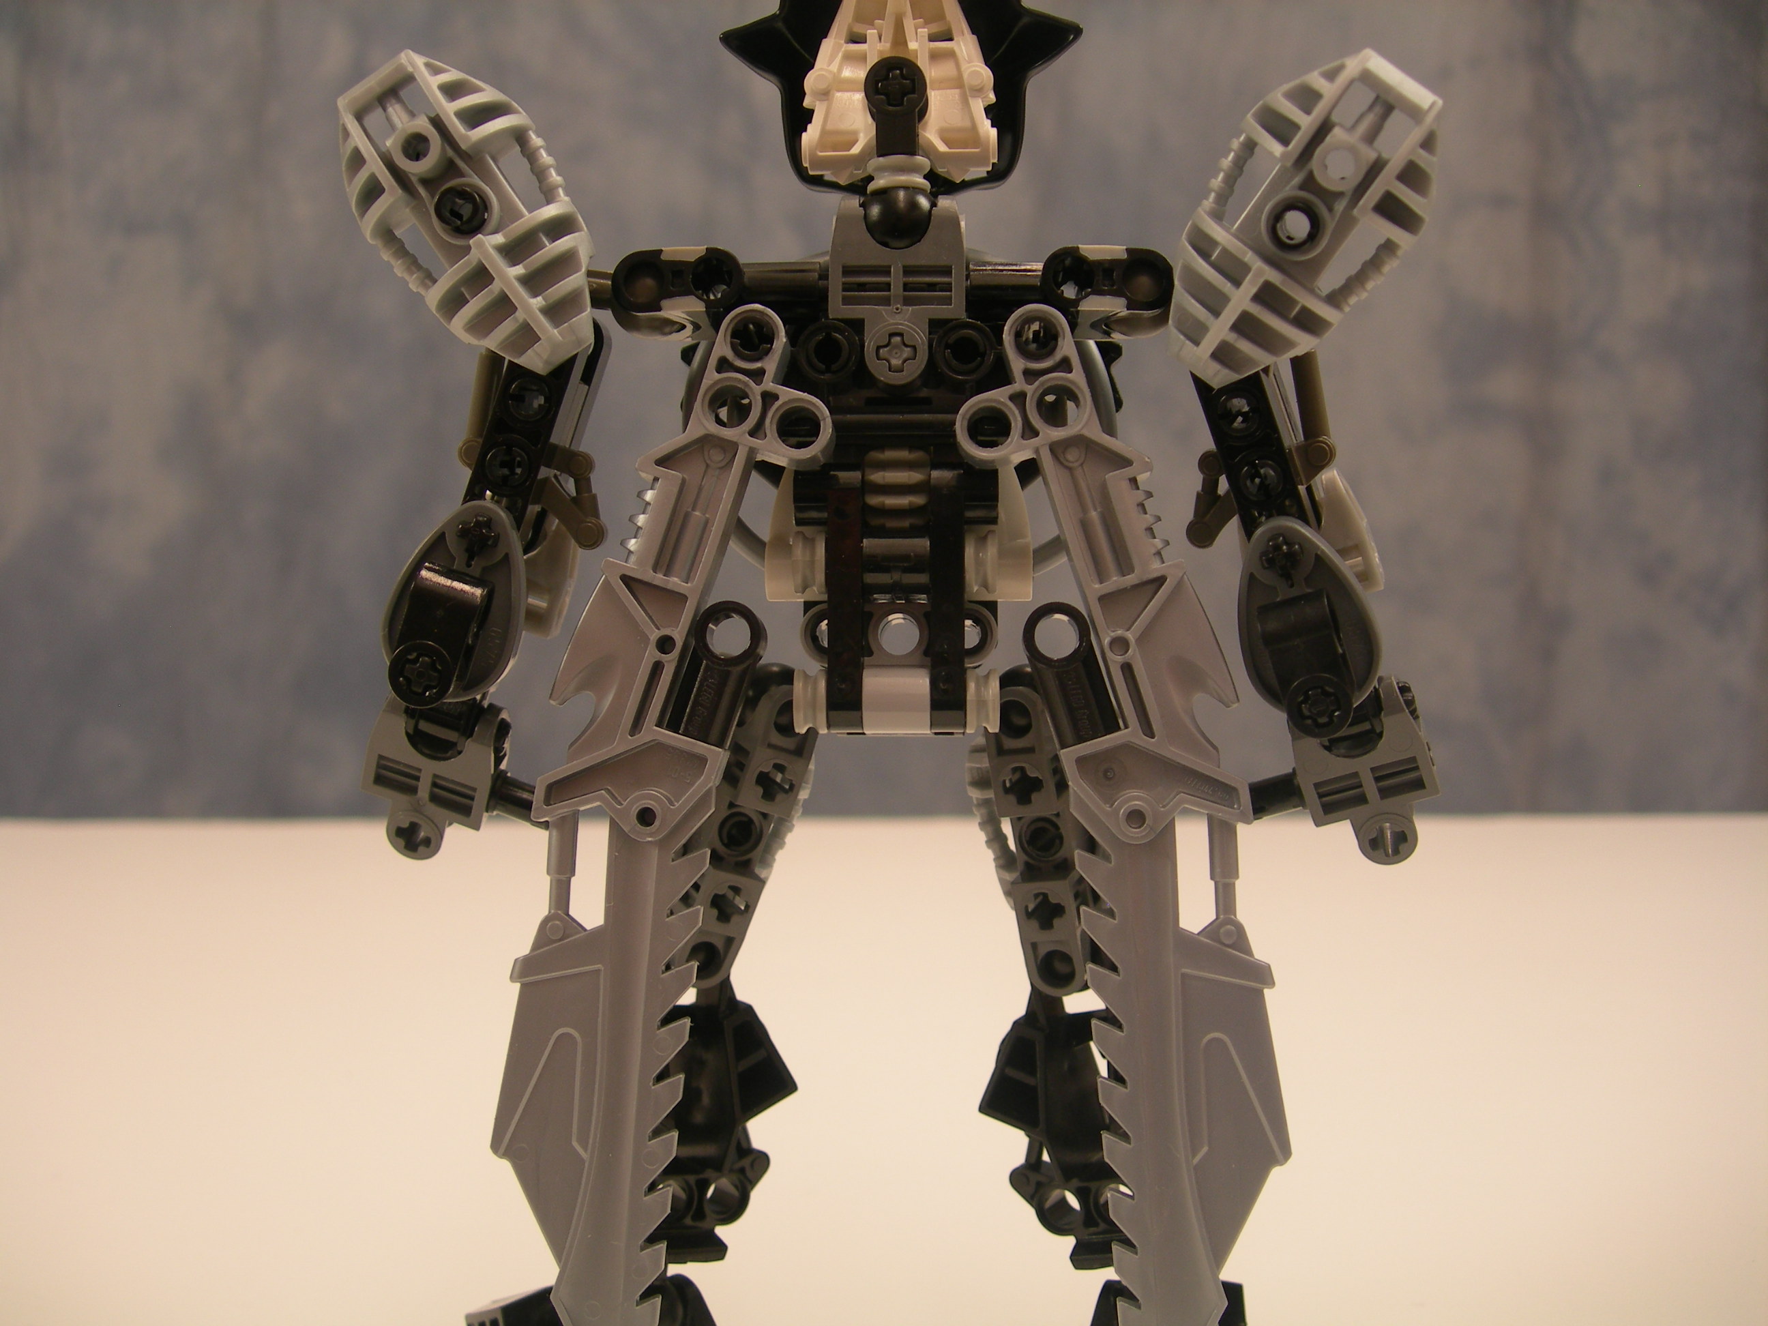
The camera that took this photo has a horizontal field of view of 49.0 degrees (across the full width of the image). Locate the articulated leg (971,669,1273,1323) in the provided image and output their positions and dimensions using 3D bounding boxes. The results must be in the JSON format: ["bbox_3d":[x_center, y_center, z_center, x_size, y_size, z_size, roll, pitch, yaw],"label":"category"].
[{"bbox_3d":[0.031,0.046,0.256,0.038,0.092,0.045,0,1,0],"label":"articulated leg"}]

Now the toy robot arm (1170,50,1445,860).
[{"bbox_3d":[0.052,-0.021,0.231,0.039,0.092,0.046,0,1,0],"label":"toy robot arm"}]

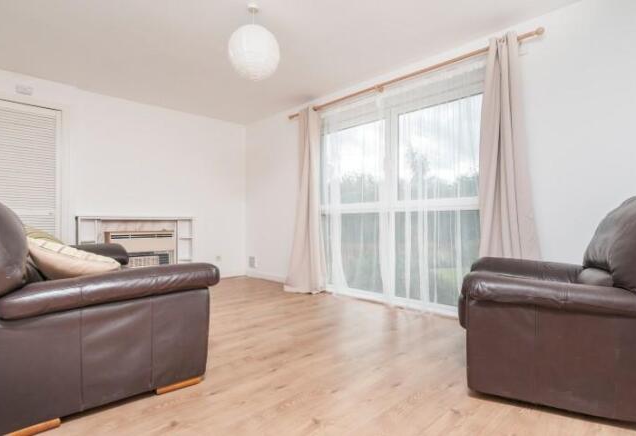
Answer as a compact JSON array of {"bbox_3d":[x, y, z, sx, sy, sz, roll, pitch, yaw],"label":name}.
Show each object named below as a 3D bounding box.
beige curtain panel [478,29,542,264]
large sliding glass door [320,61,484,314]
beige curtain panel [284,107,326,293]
[{"bbox_3d":[1.452,-0.249,2.471,0.200,2.290,0.460,0,0,-45],"label":"beige curtain panel"},{"bbox_3d":[0.689,-0.197,3.333,0.110,2.180,1.980,0,0,-45],"label":"large sliding glass door"},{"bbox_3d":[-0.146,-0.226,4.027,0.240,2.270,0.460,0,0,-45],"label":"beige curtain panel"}]

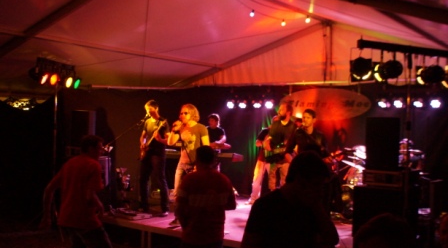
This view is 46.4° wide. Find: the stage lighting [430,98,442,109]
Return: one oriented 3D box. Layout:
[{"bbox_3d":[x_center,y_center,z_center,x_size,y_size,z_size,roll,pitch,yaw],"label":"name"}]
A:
[{"bbox_3d":[3.784,-0.374,9.300,0.200,0.200,0.240,2,11,23],"label":"stage lighting"}]

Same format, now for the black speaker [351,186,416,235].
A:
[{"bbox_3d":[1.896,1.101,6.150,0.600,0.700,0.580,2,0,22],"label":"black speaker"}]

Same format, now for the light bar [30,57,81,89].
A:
[{"bbox_3d":[-2.582,-0.778,8.050,0.300,0.400,1.150,2,0,15],"label":"light bar"}]

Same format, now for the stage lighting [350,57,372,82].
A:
[{"bbox_3d":[1.382,-0.548,5.250,0.210,0.220,0.260,2,-3,13],"label":"stage lighting"}]

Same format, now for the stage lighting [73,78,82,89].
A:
[{"bbox_3d":[-2.400,-0.671,8.400,0.250,0.190,0.190,23,8,21],"label":"stage lighting"}]

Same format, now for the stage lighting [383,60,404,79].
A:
[{"bbox_3d":[1.716,-0.555,5.400,0.200,0.210,0.260,2,-4,-12],"label":"stage lighting"}]

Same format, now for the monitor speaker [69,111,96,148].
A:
[{"bbox_3d":[-2.305,0.077,8.600,0.340,0.590,0.320,2,0,9],"label":"monitor speaker"}]

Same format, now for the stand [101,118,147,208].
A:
[{"bbox_3d":[-1.597,0.620,8.300,0.720,1.480,0.500,2,0,-12],"label":"stand"}]

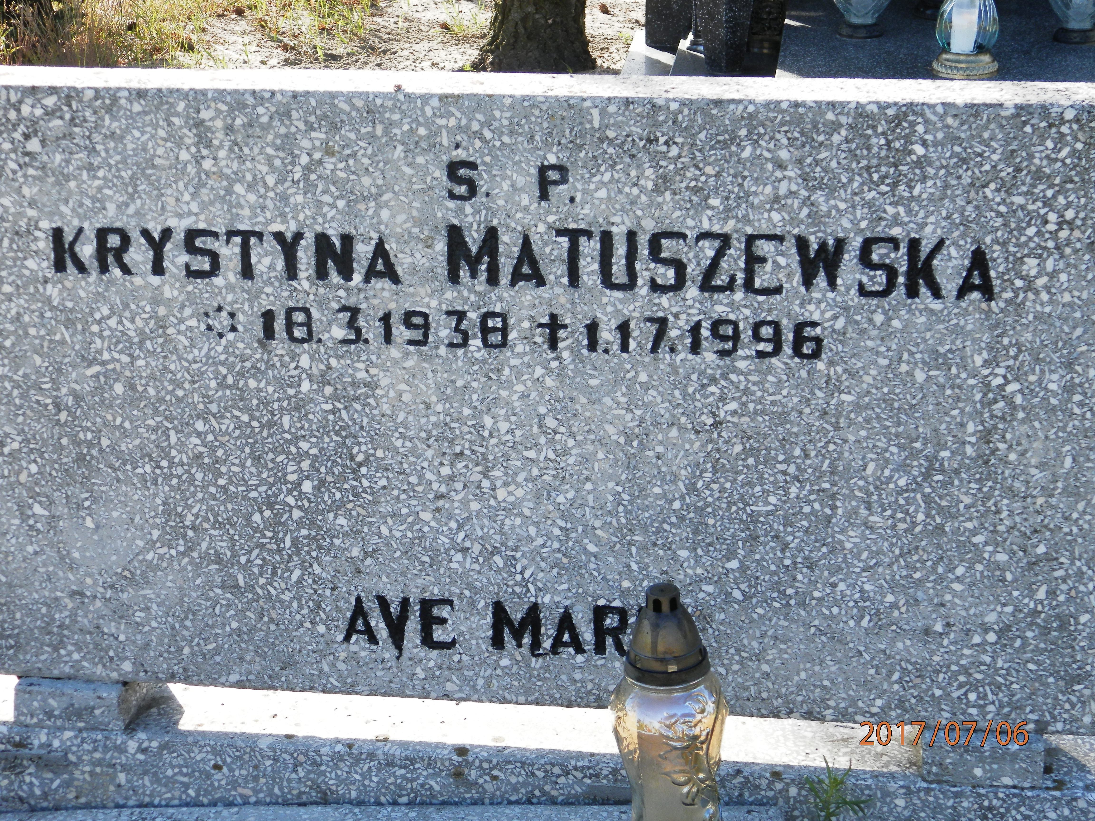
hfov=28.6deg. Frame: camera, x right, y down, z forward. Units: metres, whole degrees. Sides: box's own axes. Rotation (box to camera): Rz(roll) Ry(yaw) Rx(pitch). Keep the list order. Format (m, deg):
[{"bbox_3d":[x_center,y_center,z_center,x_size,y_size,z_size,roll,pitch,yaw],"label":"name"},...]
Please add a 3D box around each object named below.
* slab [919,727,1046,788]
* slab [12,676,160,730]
[{"bbox_3d":[0.373,0.277,1.851,0.099,0.041,0.097,2,25,7],"label":"slab"},{"bbox_3d":[-0.422,0.245,1.959,0.101,0.041,0.097,2,25,7],"label":"slab"}]

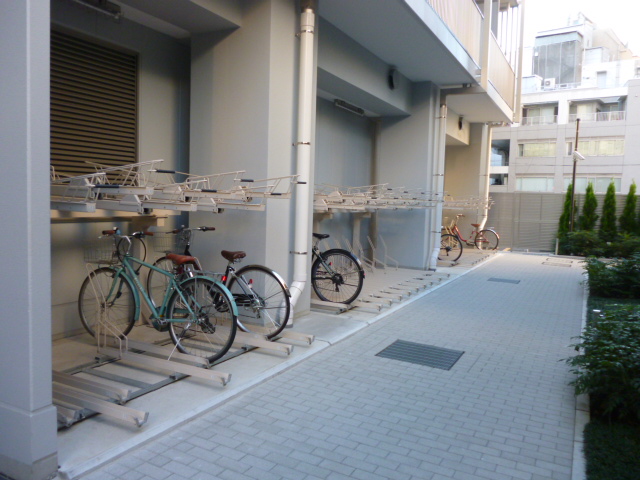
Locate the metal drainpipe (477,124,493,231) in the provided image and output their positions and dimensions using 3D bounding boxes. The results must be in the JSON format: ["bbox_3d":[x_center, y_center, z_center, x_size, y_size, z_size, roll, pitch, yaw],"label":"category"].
[{"bbox_3d":[5.493,-1.688,17.094,0.340,4.100,0.160,4,5,28],"label":"metal drainpipe"}]

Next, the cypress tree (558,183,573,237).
[{"bbox_3d":[8.149,-0.763,17.052,0.550,2.250,0.550,4,5,28],"label":"cypress tree"}]

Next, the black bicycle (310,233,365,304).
[{"bbox_3d":[-0.244,0.294,7.170,1.820,1.050,0.580,4,5,28],"label":"black bicycle"}]

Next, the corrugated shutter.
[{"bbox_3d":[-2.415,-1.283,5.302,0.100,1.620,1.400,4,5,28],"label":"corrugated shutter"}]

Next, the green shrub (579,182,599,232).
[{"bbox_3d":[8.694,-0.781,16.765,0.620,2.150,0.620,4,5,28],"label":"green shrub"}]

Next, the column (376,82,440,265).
[{"bbox_3d":[2.088,-1.415,11.966,1.150,4.100,1.200,4,5,28],"label":"column"}]

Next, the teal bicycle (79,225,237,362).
[{"bbox_3d":[-1.470,0.444,4.536,1.860,1.075,0.580,4,5,27],"label":"teal bicycle"}]

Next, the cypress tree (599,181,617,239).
[{"bbox_3d":[9.171,-0.773,16.515,0.580,2.300,0.580,4,5,28],"label":"cypress tree"}]

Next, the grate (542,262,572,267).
[{"bbox_3d":[6.262,0.667,13.657,0.690,0.030,0.550,4,5,28],"label":"grate"}]

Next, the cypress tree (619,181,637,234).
[{"bbox_3d":[9.681,-0.767,16.247,0.620,2.250,0.620,4,5,28],"label":"cypress tree"}]

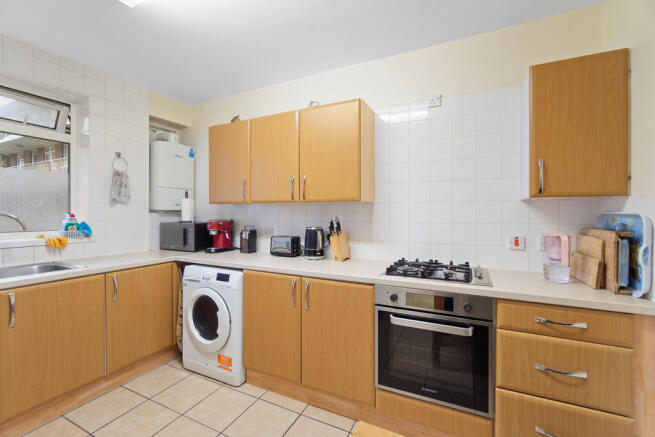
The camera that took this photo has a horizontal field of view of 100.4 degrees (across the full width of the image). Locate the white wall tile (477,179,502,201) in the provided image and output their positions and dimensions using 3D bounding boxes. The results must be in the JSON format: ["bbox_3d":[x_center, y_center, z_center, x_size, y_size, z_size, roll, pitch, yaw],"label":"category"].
[{"bbox_3d":[1.103,-0.197,1.865,0.150,0.150,0.010,0,0,26],"label":"white wall tile"}]

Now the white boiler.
[{"bbox_3d":[-1.746,-0.443,2.974,0.330,0.722,0.420,0,0,26],"label":"white boiler"}]

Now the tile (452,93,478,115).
[{"bbox_3d":[0.968,-0.805,1.927,0.150,0.150,0.010,0,0,26],"label":"tile"}]

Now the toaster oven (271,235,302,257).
[{"bbox_3d":[-0.370,0.245,2.436,0.260,0.178,0.165,0,0,29],"label":"toaster oven"}]

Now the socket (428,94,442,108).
[{"bbox_3d":[0.792,-0.863,2.009,0.084,0.084,0.020,0,1,25],"label":"socket"}]

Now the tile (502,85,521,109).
[{"bbox_3d":[1.254,-0.802,1.804,0.150,0.150,0.010,0,1,25],"label":"tile"}]

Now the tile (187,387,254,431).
[{"bbox_3d":[-0.705,1.263,1.824,0.335,0.010,0.335,0,1,25],"label":"tile"}]

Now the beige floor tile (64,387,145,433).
[{"bbox_3d":[-1.457,1.262,1.813,0.336,0.010,0.336,0,0,26],"label":"beige floor tile"}]

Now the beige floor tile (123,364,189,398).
[{"bbox_3d":[-1.287,1.236,2.081,0.330,0.010,0.330,0,0,26],"label":"beige floor tile"}]

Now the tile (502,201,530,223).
[{"bbox_3d":[1.240,-0.044,1.800,0.150,0.150,0.010,0,0,26],"label":"tile"}]

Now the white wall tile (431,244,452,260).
[{"bbox_3d":[0.825,0.260,1.981,0.150,0.150,0.010,0,0,26],"label":"white wall tile"}]

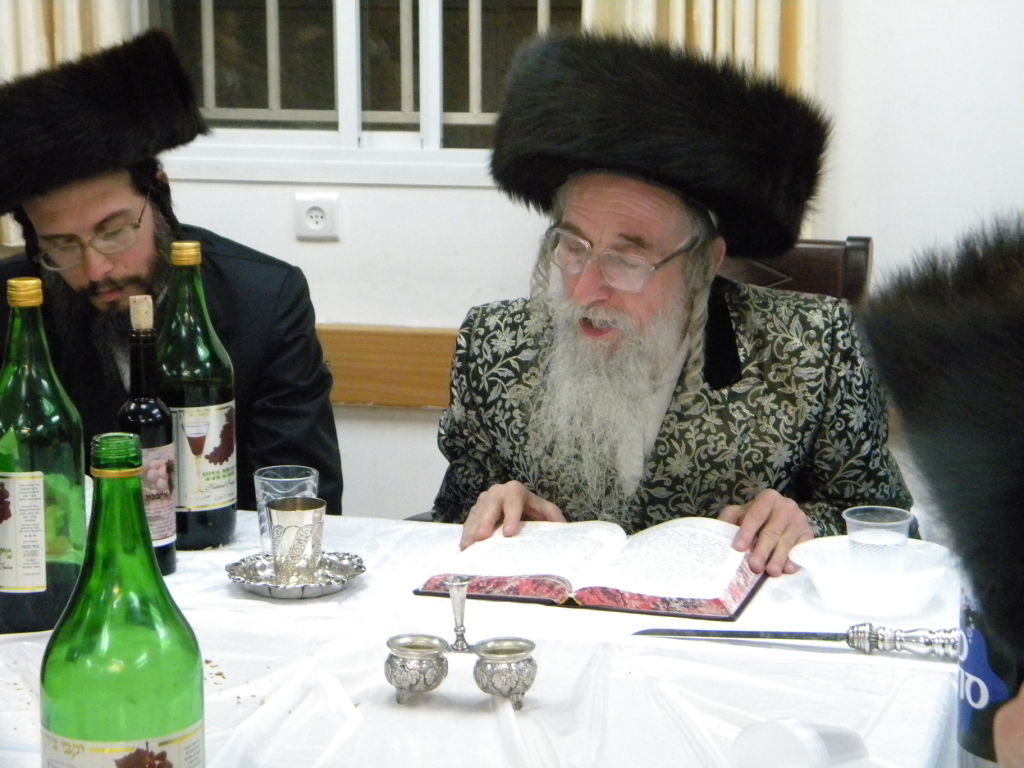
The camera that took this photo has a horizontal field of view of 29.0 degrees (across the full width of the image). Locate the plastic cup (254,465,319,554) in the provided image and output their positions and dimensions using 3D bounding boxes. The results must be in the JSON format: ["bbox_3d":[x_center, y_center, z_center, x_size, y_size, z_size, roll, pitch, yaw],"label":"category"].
[{"bbox_3d":[-0.231,0.130,2.041,0.066,0.080,0.066,-1,11,-7],"label":"plastic cup"}]

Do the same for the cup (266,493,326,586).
[{"bbox_3d":[-0.207,0.153,1.910,0.057,0.076,0.057,-1,11,-6],"label":"cup"}]

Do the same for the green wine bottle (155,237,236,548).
[{"bbox_3d":[-0.333,0.010,2.054,0.091,0.312,0.091,-2,11,-9],"label":"green wine bottle"}]

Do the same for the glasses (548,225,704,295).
[{"bbox_3d":[0.143,-0.166,2.269,0.138,0.048,0.140,18,33,31],"label":"glasses"}]

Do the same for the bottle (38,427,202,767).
[{"bbox_3d":[-0.221,0.182,1.126,0.091,0.312,0.091,-2,11,-11],"label":"bottle"}]

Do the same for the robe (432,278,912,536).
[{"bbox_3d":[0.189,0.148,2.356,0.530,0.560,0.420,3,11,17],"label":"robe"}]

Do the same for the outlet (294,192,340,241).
[{"bbox_3d":[-0.354,-0.304,3.600,0.083,0.085,0.014,2,11,12],"label":"outlet"}]

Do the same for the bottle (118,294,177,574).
[{"bbox_3d":[-0.362,0.049,1.955,0.056,0.272,0.056,-2,11,-11],"label":"bottle"}]

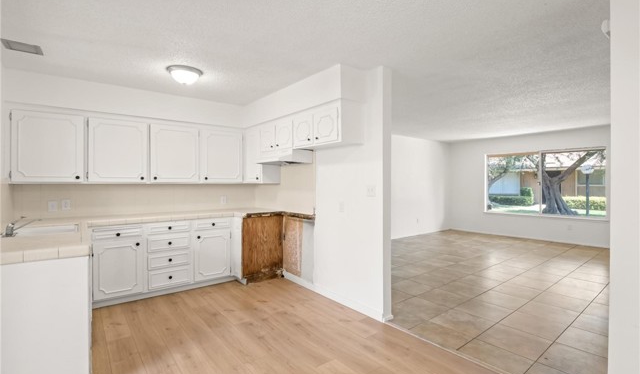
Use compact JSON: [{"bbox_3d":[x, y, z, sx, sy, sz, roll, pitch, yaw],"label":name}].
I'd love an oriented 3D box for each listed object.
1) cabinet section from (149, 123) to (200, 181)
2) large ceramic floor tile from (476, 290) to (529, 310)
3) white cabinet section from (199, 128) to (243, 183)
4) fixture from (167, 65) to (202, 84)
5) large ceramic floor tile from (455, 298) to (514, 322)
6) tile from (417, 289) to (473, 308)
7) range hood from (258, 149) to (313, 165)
[{"bbox_3d":[-1.903,-0.404,3.832,0.555,0.718,0.320,0,1,-37],"label":"cabinet section"},{"bbox_3d":[2.106,1.305,3.436,0.444,0.010,0.444,0,1,-38],"label":"large ceramic floor tile"},{"bbox_3d":[-1.435,-0.406,4.183,0.576,0.713,0.320,0,1,-37],"label":"white cabinet section"},{"bbox_3d":[-1.379,-1.120,3.034,0.340,0.130,0.340,0,1,-38],"label":"fixture"},{"bbox_3d":[1.753,1.307,3.161,0.444,0.010,0.444,0,1,-38],"label":"large ceramic floor tile"},{"bbox_3d":[1.478,1.304,3.514,0.444,0.010,0.444,0,1,-38],"label":"tile"},{"bbox_3d":[-0.504,-0.374,3.894,0.470,0.145,0.755,0,1,-38],"label":"range hood"}]

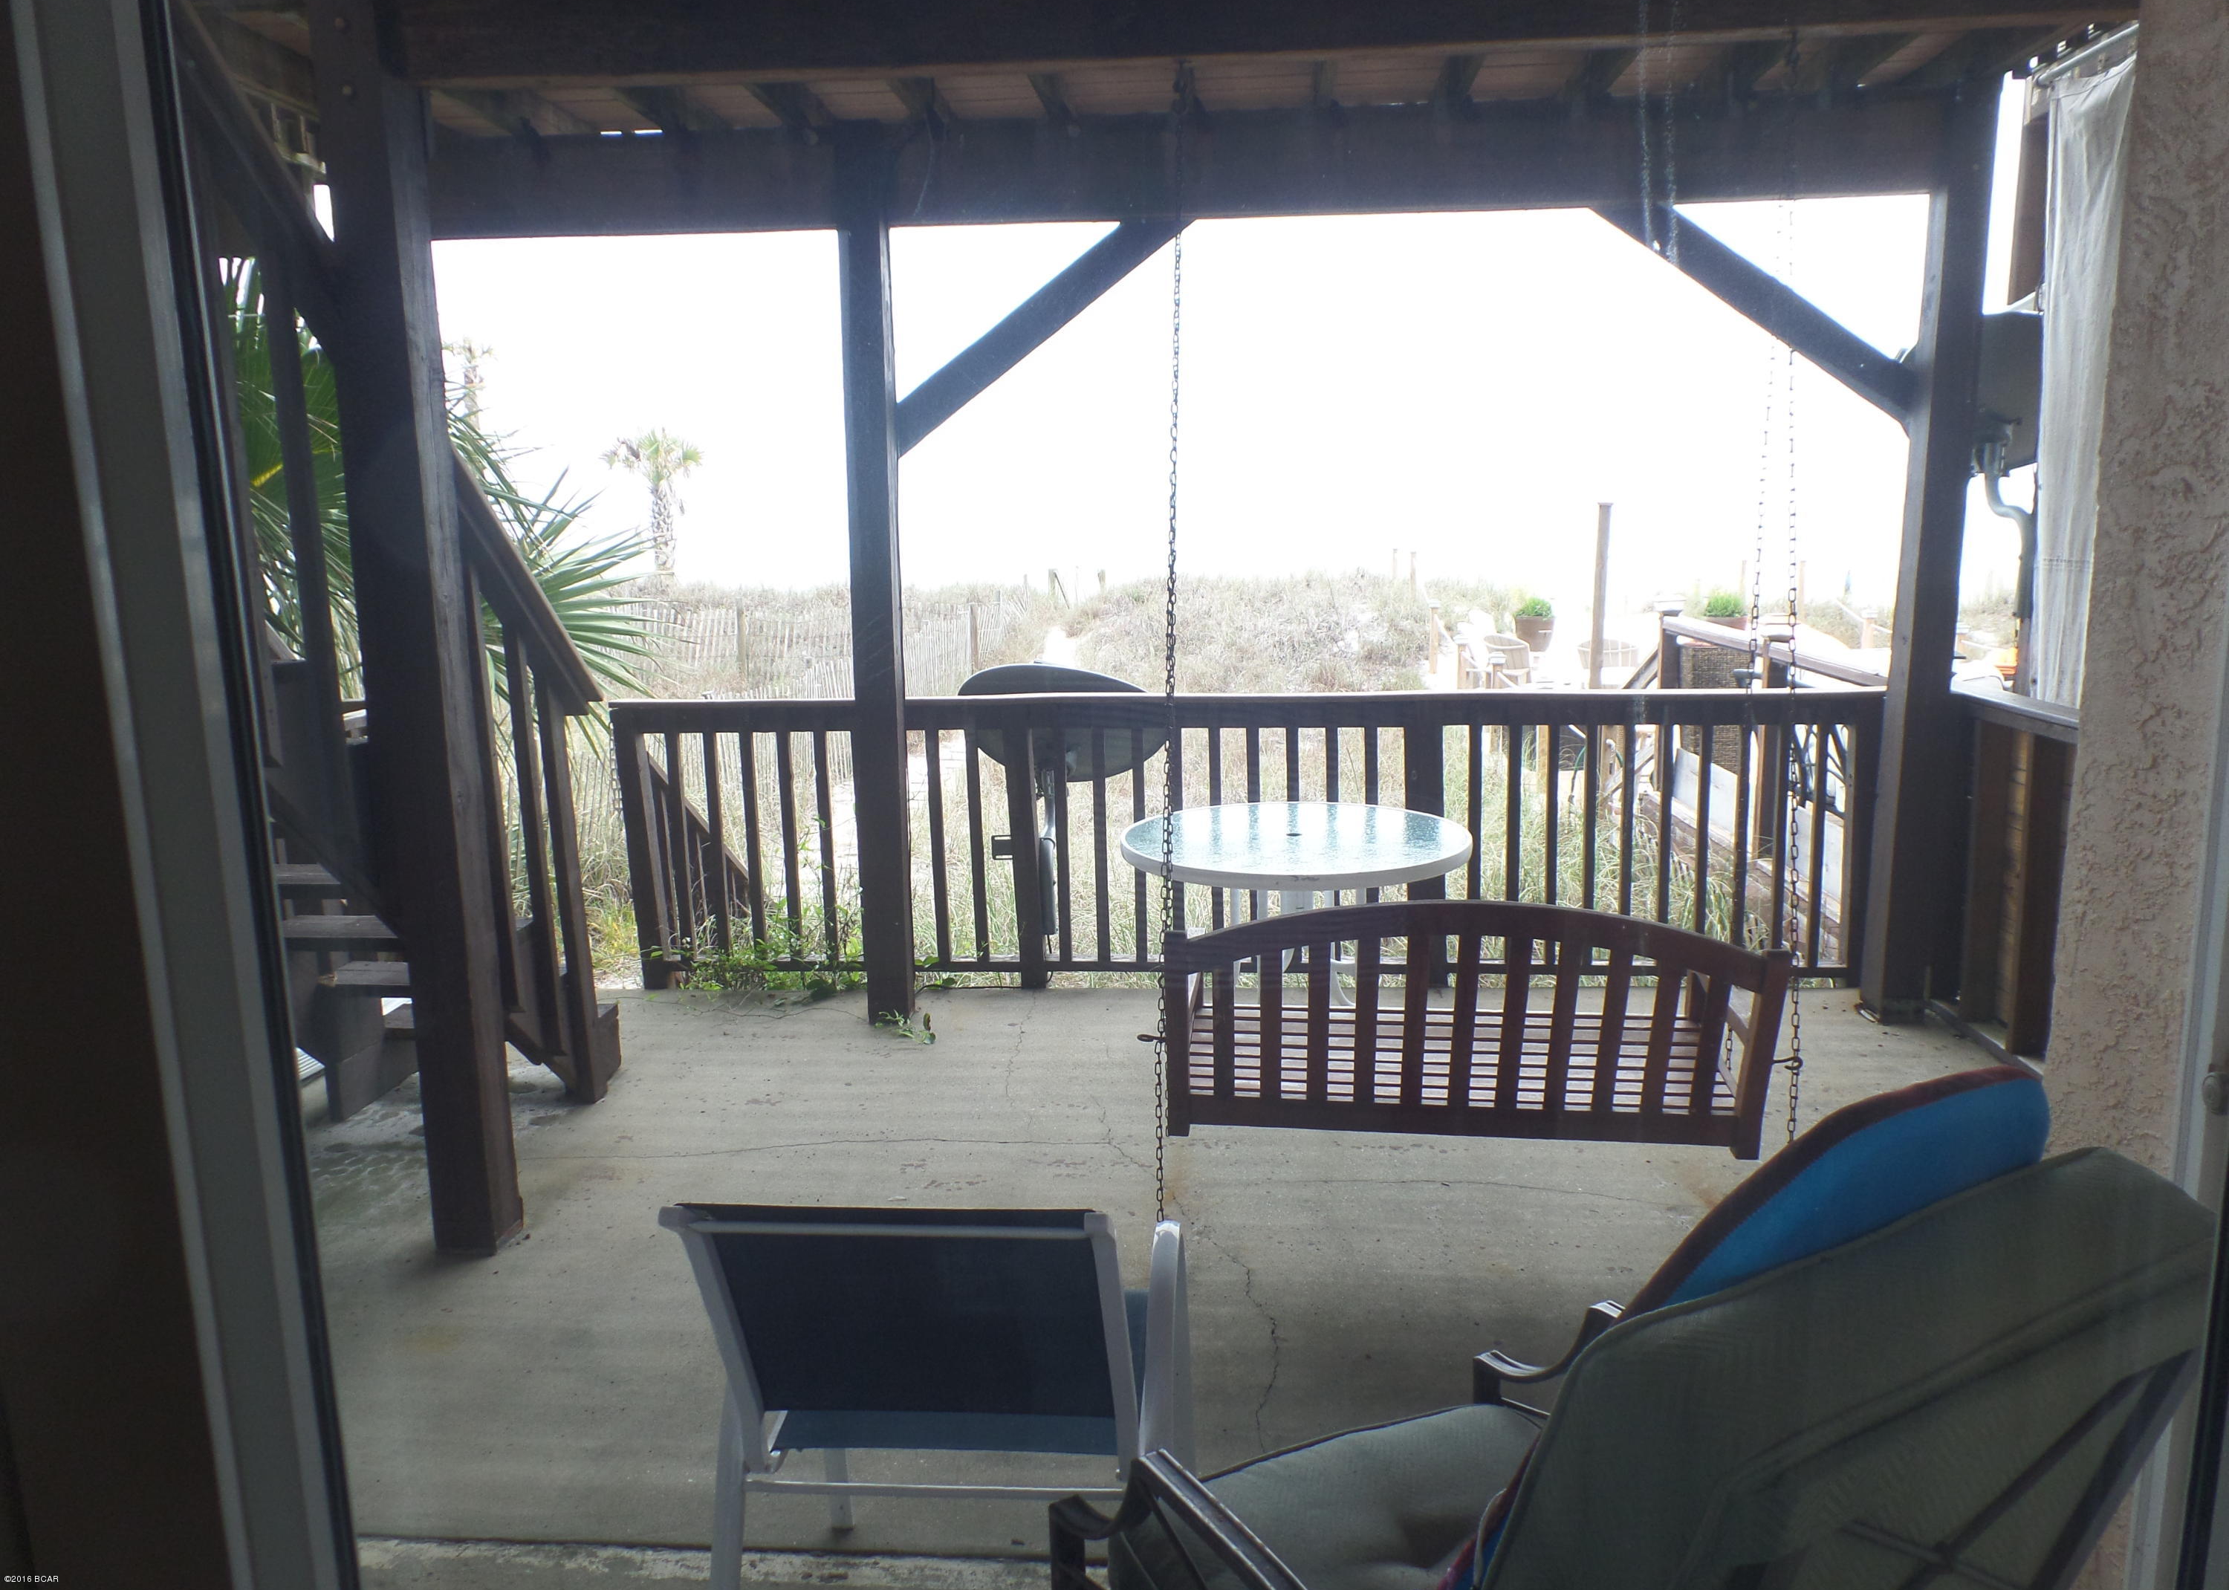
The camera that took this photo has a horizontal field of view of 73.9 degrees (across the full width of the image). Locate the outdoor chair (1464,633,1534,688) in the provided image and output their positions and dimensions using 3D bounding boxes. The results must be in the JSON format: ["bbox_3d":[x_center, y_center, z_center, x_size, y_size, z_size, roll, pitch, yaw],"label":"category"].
[{"bbox_3d":[4.167,-1.289,16.000,0.750,0.920,0.820,-5,11,-22],"label":"outdoor chair"}]

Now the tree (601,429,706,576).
[{"bbox_3d":[-10.263,-6.460,33.000,2.250,3.450,2.250,0,10,4],"label":"tree"}]

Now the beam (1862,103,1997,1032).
[{"bbox_3d":[2.653,-0.695,4.831,0.140,2.950,0.140,0,10,4],"label":"beam"}]

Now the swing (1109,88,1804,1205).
[{"bbox_3d":[0.769,-0.390,3.268,1.360,2.290,0.620,1,10,9],"label":"swing"}]

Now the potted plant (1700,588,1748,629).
[{"bbox_3d":[7.830,-2.223,19.000,0.580,0.760,0.580,0,10,4],"label":"potted plant"}]

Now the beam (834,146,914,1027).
[{"bbox_3d":[-0.794,-0.654,4.959,0.140,2.920,0.140,0,10,4],"label":"beam"}]

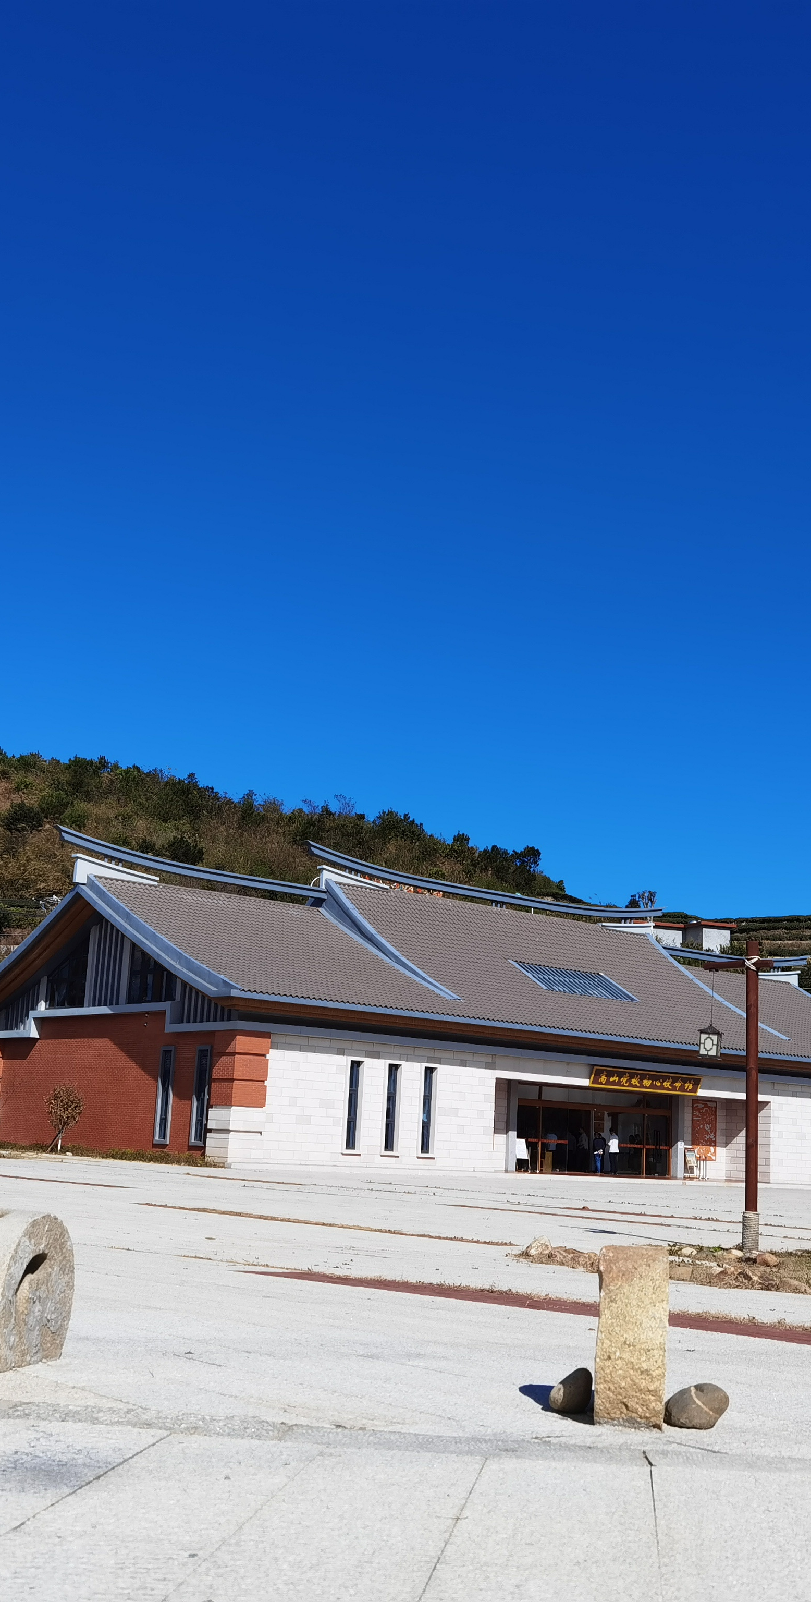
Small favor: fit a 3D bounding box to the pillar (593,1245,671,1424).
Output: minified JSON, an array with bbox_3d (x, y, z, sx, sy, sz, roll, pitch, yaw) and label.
[{"bbox_3d":[1.114,2.608,8.168,0.327,0.841,0.270,1,-12,11],"label":"pillar"}]

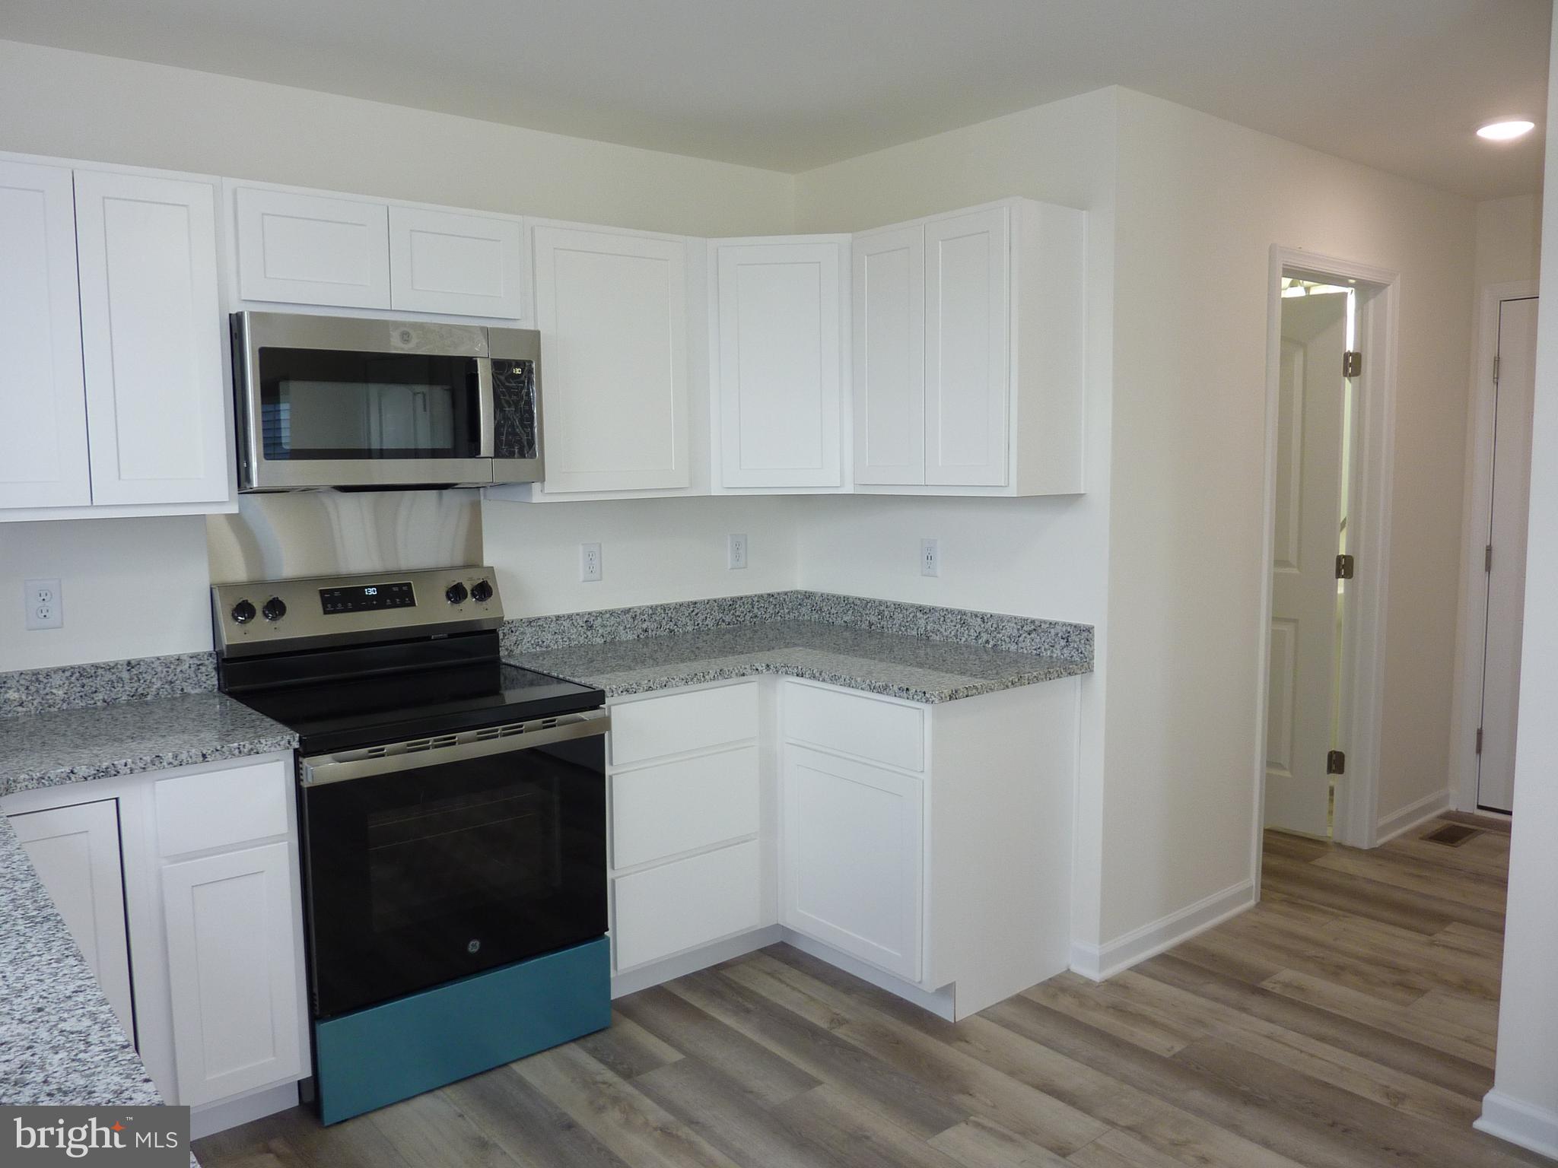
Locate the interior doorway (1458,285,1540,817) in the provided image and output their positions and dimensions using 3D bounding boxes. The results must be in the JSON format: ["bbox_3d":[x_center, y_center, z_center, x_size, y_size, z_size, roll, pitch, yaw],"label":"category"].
[{"bbox_3d":[3.112,-0.090,4.243,0.089,2.130,0.953,-6,7,-39],"label":"interior doorway"}]

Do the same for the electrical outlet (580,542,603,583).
[{"bbox_3d":[-0.590,-0.068,3.552,0.071,0.117,0.010,-6,7,-39],"label":"electrical outlet"}]

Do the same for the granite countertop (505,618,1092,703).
[{"bbox_3d":[0.017,0.236,3.292,1.197,0.032,1.288,-6,8,-39],"label":"granite countertop"}]

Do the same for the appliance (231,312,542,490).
[{"bbox_3d":[-1.042,-0.455,2.930,0.752,0.410,0.400,-6,8,-39],"label":"appliance"}]

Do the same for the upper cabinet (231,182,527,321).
[{"bbox_3d":[-1.068,-0.821,2.924,0.757,0.307,0.322,-6,8,-39],"label":"upper cabinet"}]

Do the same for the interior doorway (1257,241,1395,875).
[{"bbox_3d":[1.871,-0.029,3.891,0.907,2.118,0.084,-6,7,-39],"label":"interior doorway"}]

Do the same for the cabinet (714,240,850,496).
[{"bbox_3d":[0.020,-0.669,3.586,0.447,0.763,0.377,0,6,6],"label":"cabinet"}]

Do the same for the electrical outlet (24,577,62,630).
[{"bbox_3d":[-1.737,0.049,2.662,0.071,0.117,0.008,-6,8,-39],"label":"electrical outlet"}]

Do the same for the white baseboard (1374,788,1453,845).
[{"bbox_3d":[2.539,0.918,4.477,0.710,0.094,0.020,-6,7,-39],"label":"white baseboard"}]

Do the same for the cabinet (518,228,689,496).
[{"bbox_3d":[-0.563,-0.641,3.357,0.541,0.770,0.322,-6,8,-39],"label":"cabinet"}]

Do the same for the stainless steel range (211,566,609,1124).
[{"bbox_3d":[-0.922,0.584,2.902,0.748,1.177,0.680,-6,7,-39],"label":"stainless steel range"}]

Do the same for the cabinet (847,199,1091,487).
[{"bbox_3d":[0.523,-0.641,3.230,0.310,0.763,0.627,-6,7,-39],"label":"cabinet"}]

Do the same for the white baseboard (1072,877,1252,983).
[{"bbox_3d":[1.226,1.054,3.531,0.882,0.097,0.102,-6,8,-39],"label":"white baseboard"}]

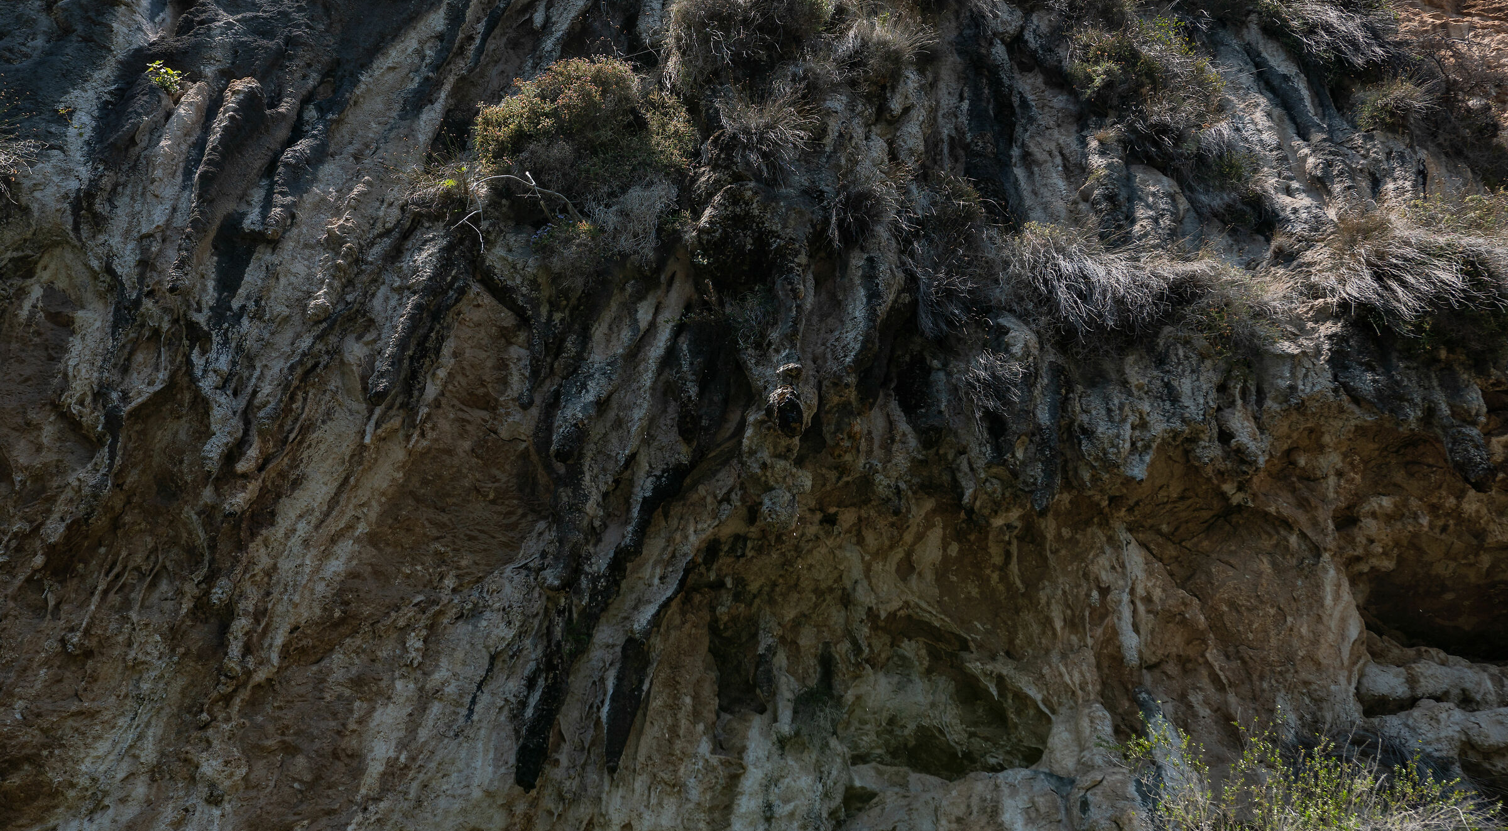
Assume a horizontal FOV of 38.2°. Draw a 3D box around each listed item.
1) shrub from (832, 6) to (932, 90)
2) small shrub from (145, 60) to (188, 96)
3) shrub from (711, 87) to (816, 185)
[{"bbox_3d":[0.745,-2.151,12.800,0.578,0.454,0.450,0,-18,0],"label":"shrub"},{"bbox_3d":[-3.456,-1.981,12.800,0.235,0.197,0.190,0,-18,0],"label":"small shrub"},{"bbox_3d":[0.047,-1.597,12.400,0.592,0.523,0.480,0,-18,0],"label":"shrub"}]

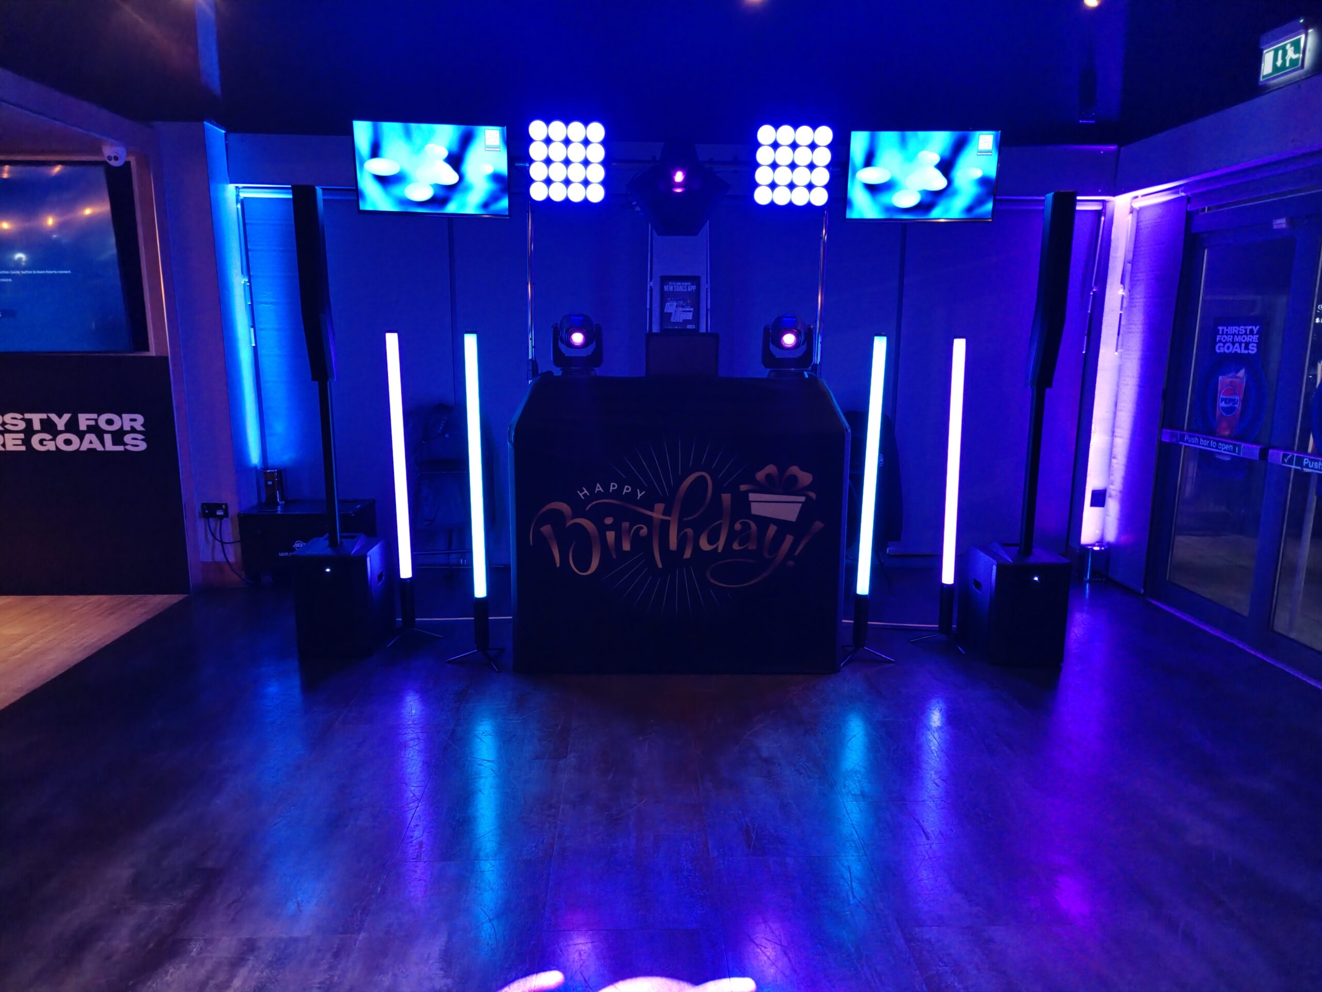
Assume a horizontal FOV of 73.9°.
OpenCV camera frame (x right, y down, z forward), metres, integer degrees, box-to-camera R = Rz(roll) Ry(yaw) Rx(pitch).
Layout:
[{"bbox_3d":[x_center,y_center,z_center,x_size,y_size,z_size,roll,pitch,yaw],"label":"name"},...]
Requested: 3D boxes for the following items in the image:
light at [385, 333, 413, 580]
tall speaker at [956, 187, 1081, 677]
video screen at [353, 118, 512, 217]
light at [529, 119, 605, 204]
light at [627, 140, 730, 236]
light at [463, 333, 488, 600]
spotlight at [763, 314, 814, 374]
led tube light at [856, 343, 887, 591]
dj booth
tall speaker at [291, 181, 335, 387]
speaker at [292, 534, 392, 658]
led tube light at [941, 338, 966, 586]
[{"bbox_3d":[-1.217,-0.173,4.074,0.052,1.163,0.052,0,11,0],"label":"light"},{"bbox_3d":[1.642,-0.282,3.930,0.340,2.030,0.430,0,11,0],"label":"tall speaker"},{"bbox_3d":[-1.096,-1.571,4.241,0.725,0.430,0.070,-1,16,-7],"label":"video screen"},{"bbox_3d":[-0.445,-1.594,4.179,0.370,0.380,0.120,-1,12,-7],"label":"light"},{"bbox_3d":[0.081,-1.458,4.154,0.465,0.410,0.340,0,11,-2],"label":"light"},{"bbox_3d":[-0.800,-0.114,3.786,0.052,1.167,0.052,0,11,0],"label":"light"},{"bbox_3d":[0.620,-0.722,4.266,0.240,0.325,0.210,0,11,-2],"label":"spotlight"},{"bbox_3d":[0.917,-0.117,3.829,0.052,1.156,0.052,1,11,0],"label":"led tube light"},{"bbox_3d":[0.060,0.100,4.197,1.430,1.280,0.700,0,11,0],"label":"dj booth"},{"bbox_3d":[-1.526,-0.924,3.869,0.100,0.835,0.135,0,11,0],"label":"tall speaker"},{"bbox_3d":[-1.526,0.475,4.293,0.345,0.485,0.420,1,11,1],"label":"speaker"},{"bbox_3d":[1.341,-0.146,4.027,0.052,1.152,0.052,-1,11,0],"label":"led tube light"}]

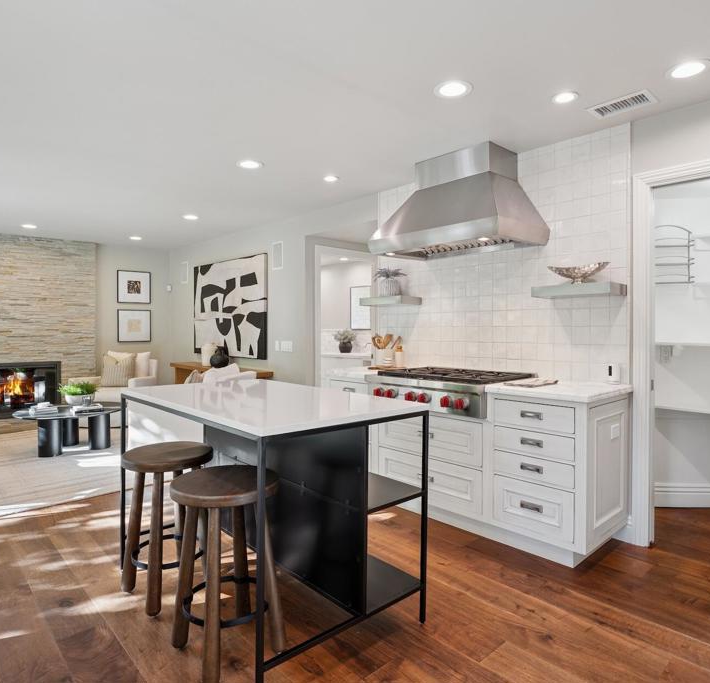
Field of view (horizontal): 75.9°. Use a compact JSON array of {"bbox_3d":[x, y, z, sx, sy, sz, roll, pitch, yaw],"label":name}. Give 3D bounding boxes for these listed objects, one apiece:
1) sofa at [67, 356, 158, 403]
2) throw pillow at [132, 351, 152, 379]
[{"bbox_3d":[-3.263,0.682,6.214,0.880,0.820,0.820,0,2,-1],"label":"sofa"},{"bbox_3d":[-2.898,0.350,6.120,0.450,0.450,0.160,1,-11,20],"label":"throw pillow"}]

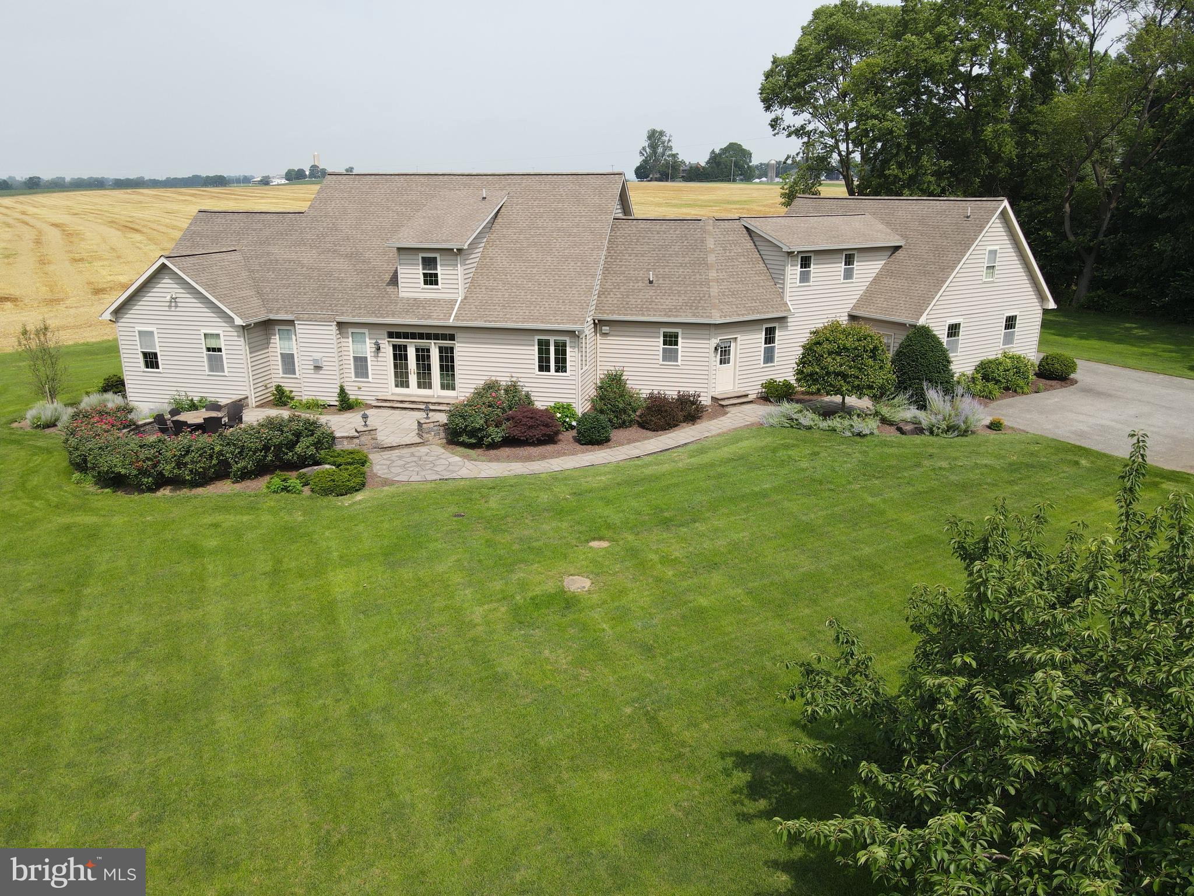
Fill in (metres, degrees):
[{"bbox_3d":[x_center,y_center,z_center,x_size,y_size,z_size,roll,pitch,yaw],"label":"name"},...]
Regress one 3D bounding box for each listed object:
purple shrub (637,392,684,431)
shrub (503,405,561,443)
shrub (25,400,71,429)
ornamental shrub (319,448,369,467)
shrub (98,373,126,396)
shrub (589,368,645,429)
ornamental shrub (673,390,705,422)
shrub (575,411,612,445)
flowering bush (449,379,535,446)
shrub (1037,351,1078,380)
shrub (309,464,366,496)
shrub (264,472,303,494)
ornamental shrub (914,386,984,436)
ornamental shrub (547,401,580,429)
[{"bbox_3d":[2.252,-1.347,29.393,1.690,1.230,1.690,0,18,0],"label":"purple shrub"},{"bbox_3d":[-2.225,-0.830,28.652,2.030,1.243,1.827,0,17,0],"label":"shrub"},{"bbox_3d":[-20.565,-1.280,31.013,1.420,0.930,1.420,0,18,0],"label":"shrub"},{"bbox_3d":[-8.025,0.407,26.152,1.660,0.629,1.411,0,17,0],"label":"ornamental shrub"},{"bbox_3d":[-20.462,-2.626,35.034,1.149,1.070,1.149,0,17,0],"label":"shrub"},{"bbox_3d":[0.707,-1.860,29.737,1.990,2.000,1.990,0,18,0],"label":"shrub"},{"bbox_3d":[3.292,-1.558,30.313,1.380,1.080,1.350,0,18,0],"label":"ornamental shrub"},{"bbox_3d":[-0.128,-0.692,28.463,1.251,1.101,1.251,0,17,0],"label":"shrub"},{"bbox_3d":[-3.609,-1.346,28.296,3.080,2.090,2.700,4,18,12],"label":"flowering bush"},{"bbox_3d":[19.676,-3.533,35.365,1.440,1.030,1.440,0,18,0],"label":"shrub"},{"bbox_3d":[-7.624,0.900,24.282,1.570,0.660,1.400,0,18,0],"label":"shrub"},{"bbox_3d":[-9.155,0.983,24.181,1.060,0.560,0.950,0,18,0],"label":"shrub"},{"bbox_3d":[12.389,-1.322,29.203,2.369,1.799,2.014,0,17,0],"label":"ornamental shrub"},{"bbox_3d":[-1.223,-1.125,29.748,1.273,1.012,1.273,0,17,0],"label":"ornamental shrub"}]

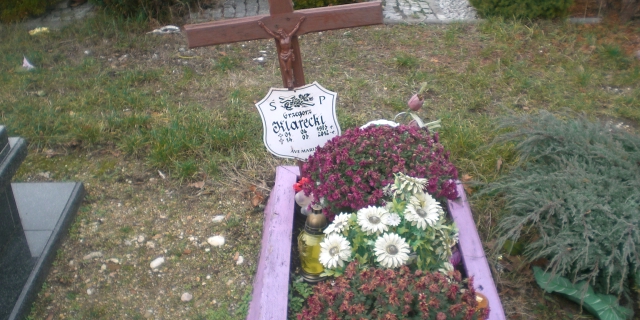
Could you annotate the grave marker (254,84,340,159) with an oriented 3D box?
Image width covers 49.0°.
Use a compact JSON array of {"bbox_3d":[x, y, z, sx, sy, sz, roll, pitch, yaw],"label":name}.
[{"bbox_3d":[-0.088,-0.150,2.740,0.310,0.310,0.015,-7,29,4],"label":"grave marker"}]

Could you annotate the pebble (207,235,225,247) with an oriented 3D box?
[{"bbox_3d":[-0.380,0.299,2.577,0.058,0.030,0.045,-2,29,-4],"label":"pebble"}]

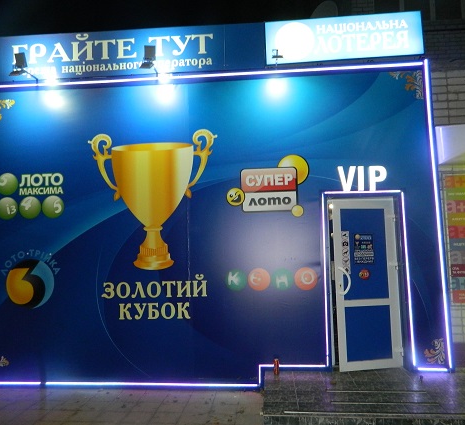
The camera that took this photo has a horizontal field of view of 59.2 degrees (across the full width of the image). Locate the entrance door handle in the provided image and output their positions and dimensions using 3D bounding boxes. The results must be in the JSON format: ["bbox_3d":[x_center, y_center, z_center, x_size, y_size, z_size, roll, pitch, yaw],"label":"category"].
[{"bbox_3d":[1.340,0.818,4.890,0.120,0.335,0.085,0,-5,-10],"label":"entrance door handle"}]

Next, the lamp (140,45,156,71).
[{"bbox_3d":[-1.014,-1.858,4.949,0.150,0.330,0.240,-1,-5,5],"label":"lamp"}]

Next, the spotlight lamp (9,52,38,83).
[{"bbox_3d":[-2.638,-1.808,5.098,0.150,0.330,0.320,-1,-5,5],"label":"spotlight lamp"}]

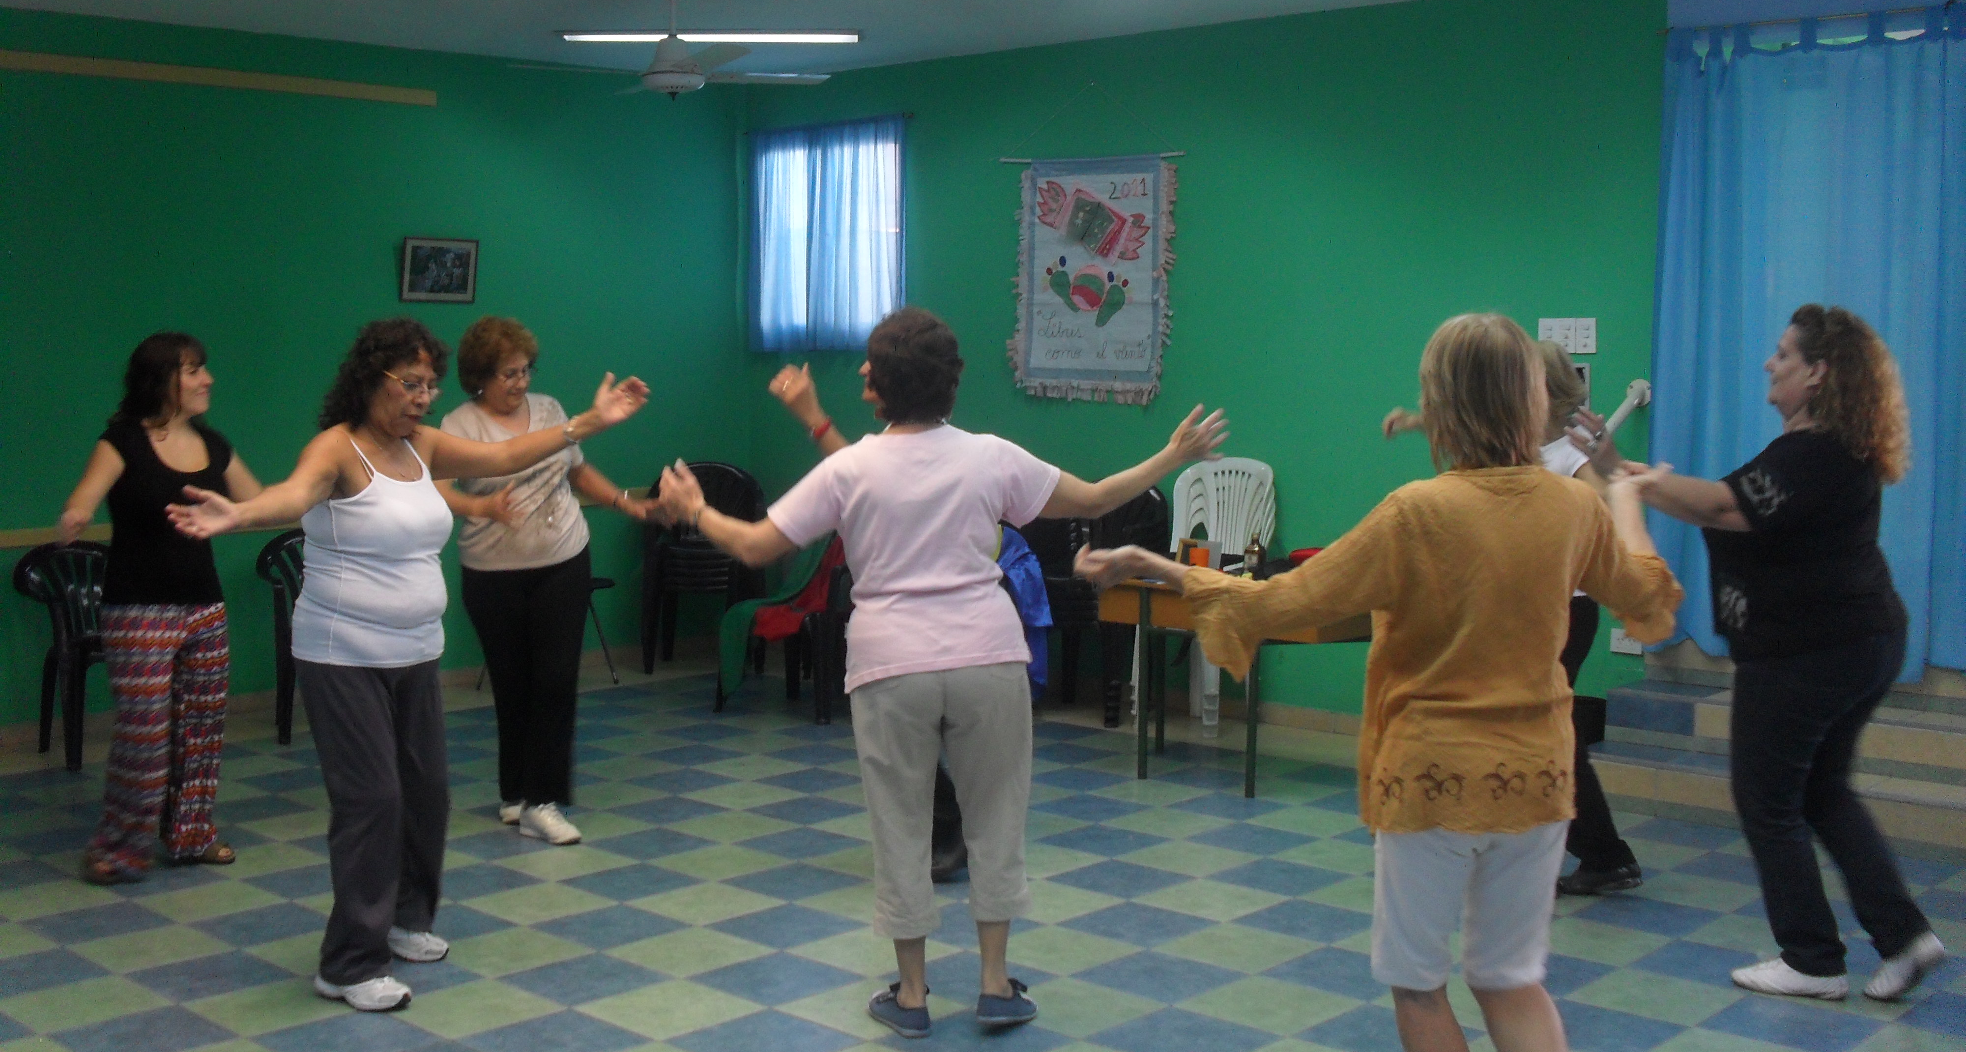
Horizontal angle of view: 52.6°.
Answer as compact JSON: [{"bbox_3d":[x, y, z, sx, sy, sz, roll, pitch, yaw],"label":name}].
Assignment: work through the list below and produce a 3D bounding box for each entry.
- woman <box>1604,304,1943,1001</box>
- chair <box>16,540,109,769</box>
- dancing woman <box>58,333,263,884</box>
[{"bbox_3d":[1.838,0.293,4.692,0.760,1.609,0.500,2,5,25],"label":"woman"},{"bbox_3d":[-3.350,0.469,7.720,0.560,0.810,0.560,-4,6,-45],"label":"chair"},{"bbox_3d":[-2.440,0.219,5.950,0.600,1.580,0.450,-3,5,-37],"label":"dancing woman"}]

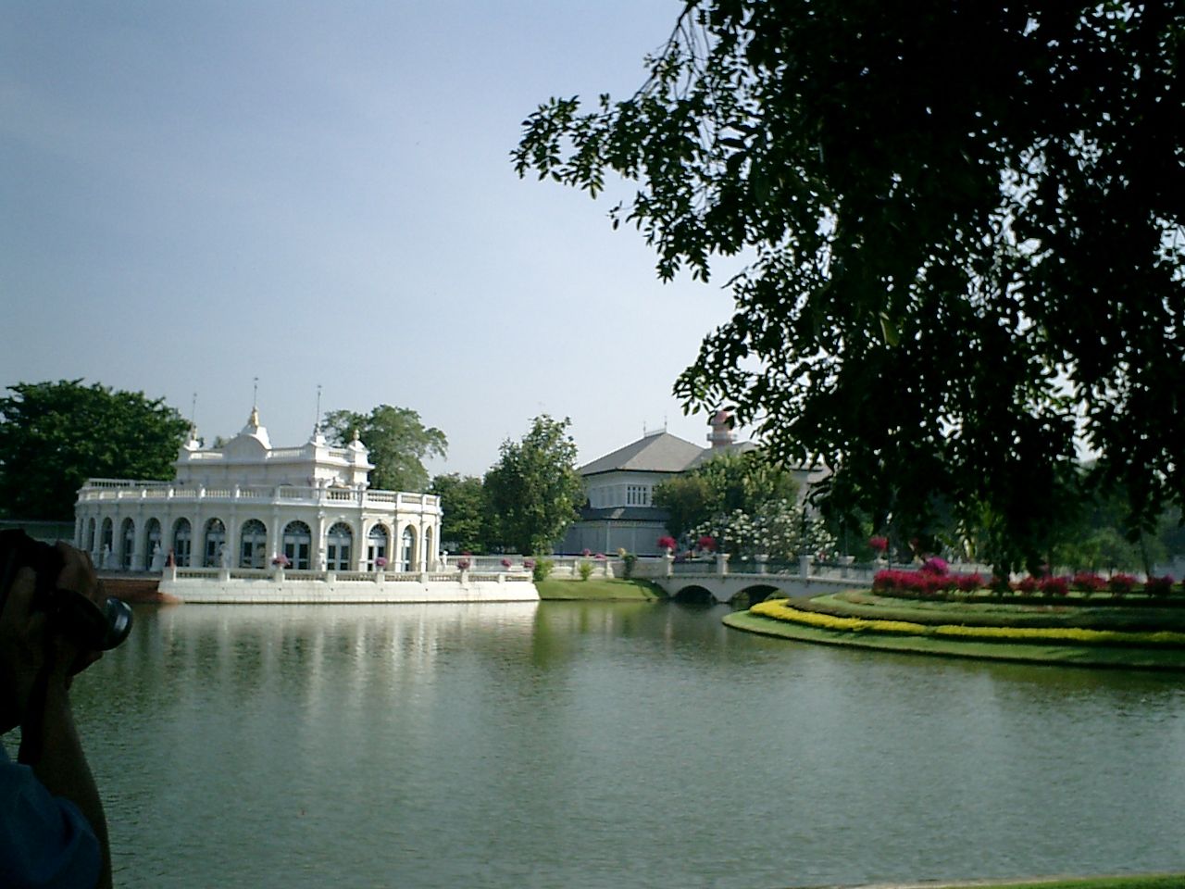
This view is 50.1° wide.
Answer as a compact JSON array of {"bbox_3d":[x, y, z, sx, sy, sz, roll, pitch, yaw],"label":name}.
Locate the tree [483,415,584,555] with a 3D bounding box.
[{"bbox_3d":[-4.941,4.003,108.005,8.525,12.713,8.300,2,-4,0],"label":"tree"}]

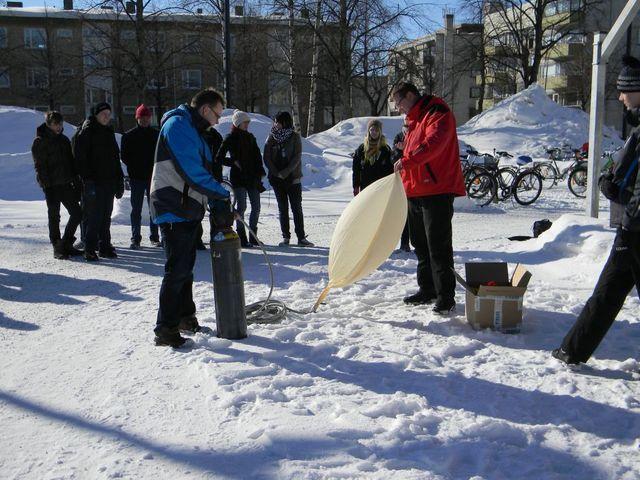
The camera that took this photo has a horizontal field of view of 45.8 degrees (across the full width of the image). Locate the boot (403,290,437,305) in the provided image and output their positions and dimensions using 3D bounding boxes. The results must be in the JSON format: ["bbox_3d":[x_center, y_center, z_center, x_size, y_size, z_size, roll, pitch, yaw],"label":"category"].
[{"bbox_3d":[0.844,0.479,6.423,0.300,0.130,0.120,-2,9,-5],"label":"boot"}]

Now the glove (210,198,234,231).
[{"bbox_3d":[-0.689,-0.179,5.330,0.140,0.220,0.130,0,9,6],"label":"glove"}]

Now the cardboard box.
[{"bbox_3d":[1.286,0.434,5.691,0.550,0.430,0.370,-1,9,0],"label":"cardboard box"}]

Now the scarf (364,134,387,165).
[{"bbox_3d":[0.688,-1.122,9.400,0.270,0.360,0.220,1,8,6],"label":"scarf"}]

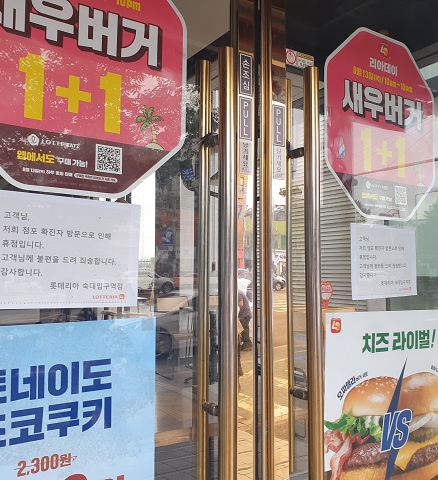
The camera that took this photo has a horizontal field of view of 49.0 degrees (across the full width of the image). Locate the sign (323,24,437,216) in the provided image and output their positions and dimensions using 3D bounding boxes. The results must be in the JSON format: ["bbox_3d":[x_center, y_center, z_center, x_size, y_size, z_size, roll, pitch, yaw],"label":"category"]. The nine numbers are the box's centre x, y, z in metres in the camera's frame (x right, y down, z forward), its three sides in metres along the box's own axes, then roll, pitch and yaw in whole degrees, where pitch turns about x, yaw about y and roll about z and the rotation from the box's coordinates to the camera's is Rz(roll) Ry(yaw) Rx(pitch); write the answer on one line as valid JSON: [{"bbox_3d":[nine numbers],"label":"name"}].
[{"bbox_3d":[0.503,-0.342,1.448,0.499,0.566,0.010,2,-3,-32],"label":"sign"}]

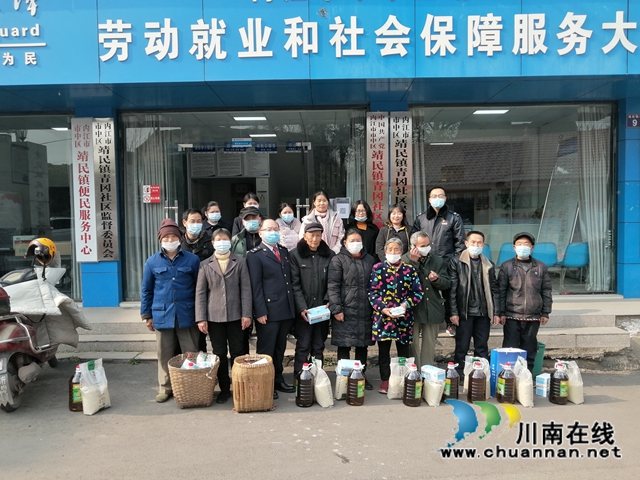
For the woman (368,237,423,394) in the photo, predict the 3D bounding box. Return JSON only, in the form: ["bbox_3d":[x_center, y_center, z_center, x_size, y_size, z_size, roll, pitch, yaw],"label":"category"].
[{"bbox_3d":[0.724,0.699,4.789,0.510,1.470,0.360,-1,3,4],"label":"woman"}]

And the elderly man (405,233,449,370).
[{"bbox_3d":[1.065,0.667,4.946,0.460,1.510,0.380,-2,3,-14],"label":"elderly man"}]

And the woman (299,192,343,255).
[{"bbox_3d":[0.029,0.276,5.868,0.500,1.660,0.340,-1,3,1],"label":"woman"}]

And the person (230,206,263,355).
[{"bbox_3d":[-0.715,0.529,5.132,0.500,1.690,0.300,-1,4,-3],"label":"person"}]

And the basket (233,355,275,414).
[{"bbox_3d":[-0.583,1.237,4.352,0.360,0.390,0.340,-1,4,0],"label":"basket"}]

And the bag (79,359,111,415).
[{"bbox_3d":[-1.989,1.279,4.404,0.230,0.430,0.140,-3,3,-38],"label":"bag"}]

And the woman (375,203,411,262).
[{"bbox_3d":[0.877,0.383,5.794,0.460,1.586,0.300,-1,4,0],"label":"woman"}]

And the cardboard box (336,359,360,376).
[{"bbox_3d":[0.271,1.154,4.517,0.185,0.090,0.100,-5,25,-10],"label":"cardboard box"}]

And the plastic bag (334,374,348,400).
[{"bbox_3d":[0.253,1.323,4.592,0.200,0.250,0.120,-1,3,10],"label":"plastic bag"}]

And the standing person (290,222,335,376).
[{"bbox_3d":[-0.075,0.623,5.012,0.480,1.596,0.380,-1,2,-3],"label":"standing person"}]

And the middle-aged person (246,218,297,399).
[{"bbox_3d":[-0.458,0.609,4.627,0.460,1.599,0.300,-2,5,-22],"label":"middle-aged person"}]

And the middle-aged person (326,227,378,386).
[{"bbox_3d":[0.313,0.660,4.934,0.500,1.548,0.340,-1,3,-8],"label":"middle-aged person"}]

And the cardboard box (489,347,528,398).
[{"bbox_3d":[1.704,1.191,4.491,0.265,0.405,0.160,-1,4,-4],"label":"cardboard box"}]

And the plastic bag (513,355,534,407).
[{"bbox_3d":[1.864,1.282,4.561,0.120,0.420,0.200,-2,3,-28],"label":"plastic bag"}]

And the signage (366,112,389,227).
[{"bbox_3d":[0.816,-0.774,6.963,0.310,2.020,0.040,-1,4,0],"label":"signage"}]

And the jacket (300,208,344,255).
[{"bbox_3d":[0.029,-0.006,5.765,0.500,0.660,0.280,-1,4,-2],"label":"jacket"}]

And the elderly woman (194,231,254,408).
[{"bbox_3d":[-0.887,0.688,4.589,0.520,1.560,0.340,-1,3,-5],"label":"elderly woman"}]

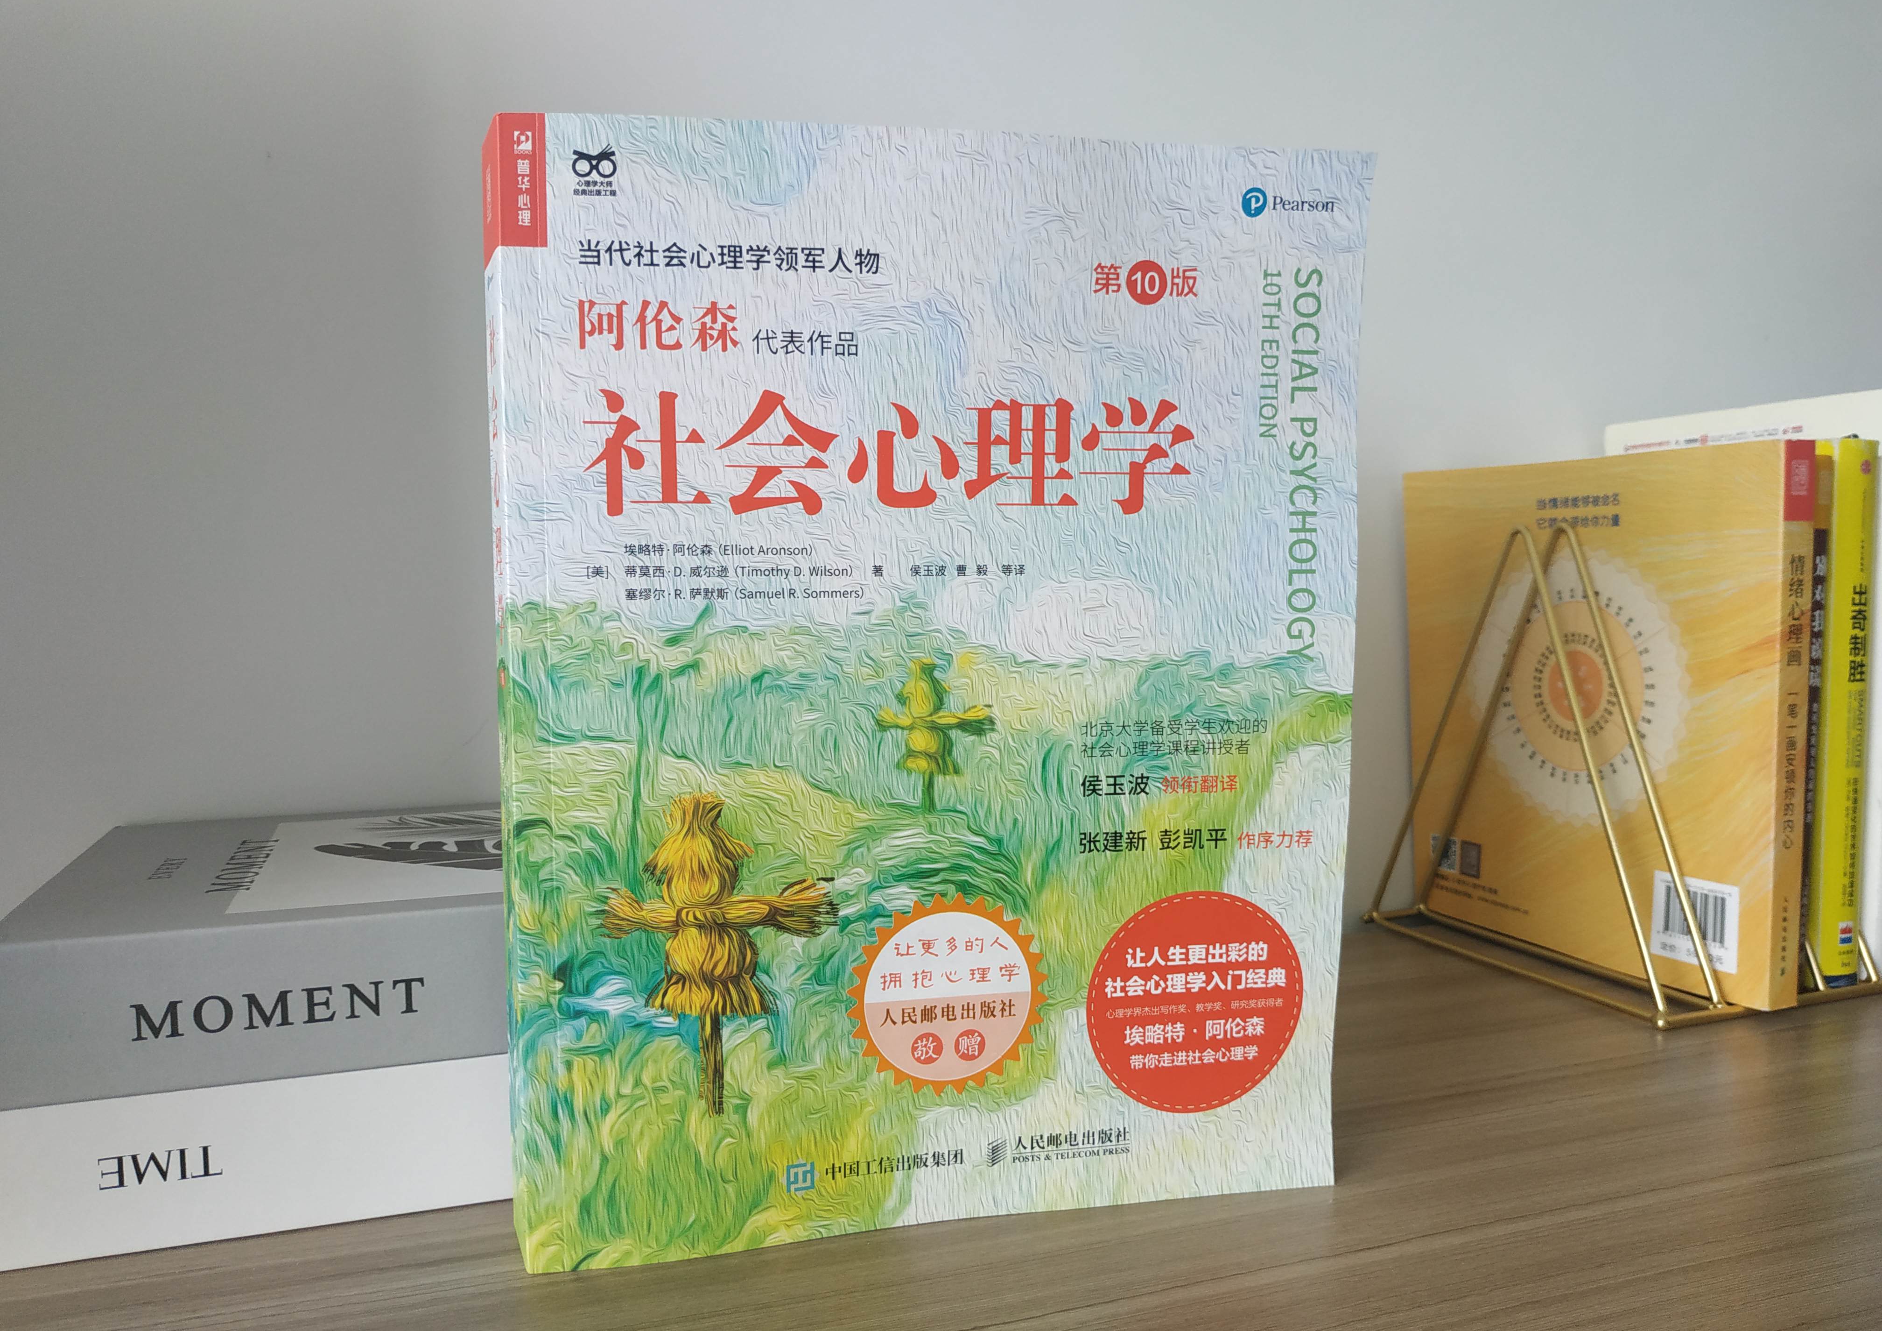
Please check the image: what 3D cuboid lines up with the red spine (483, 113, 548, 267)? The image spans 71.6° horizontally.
[{"bbox_3d":[-0.099,-0.110,0.305,0.019,0.029,0.024,-1,4,-6],"label":"red spine"}]

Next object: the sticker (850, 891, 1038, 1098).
[{"bbox_3d":[0.002,0.083,0.329,0.051,0.051,0.002,-1,6,-11],"label":"sticker"}]

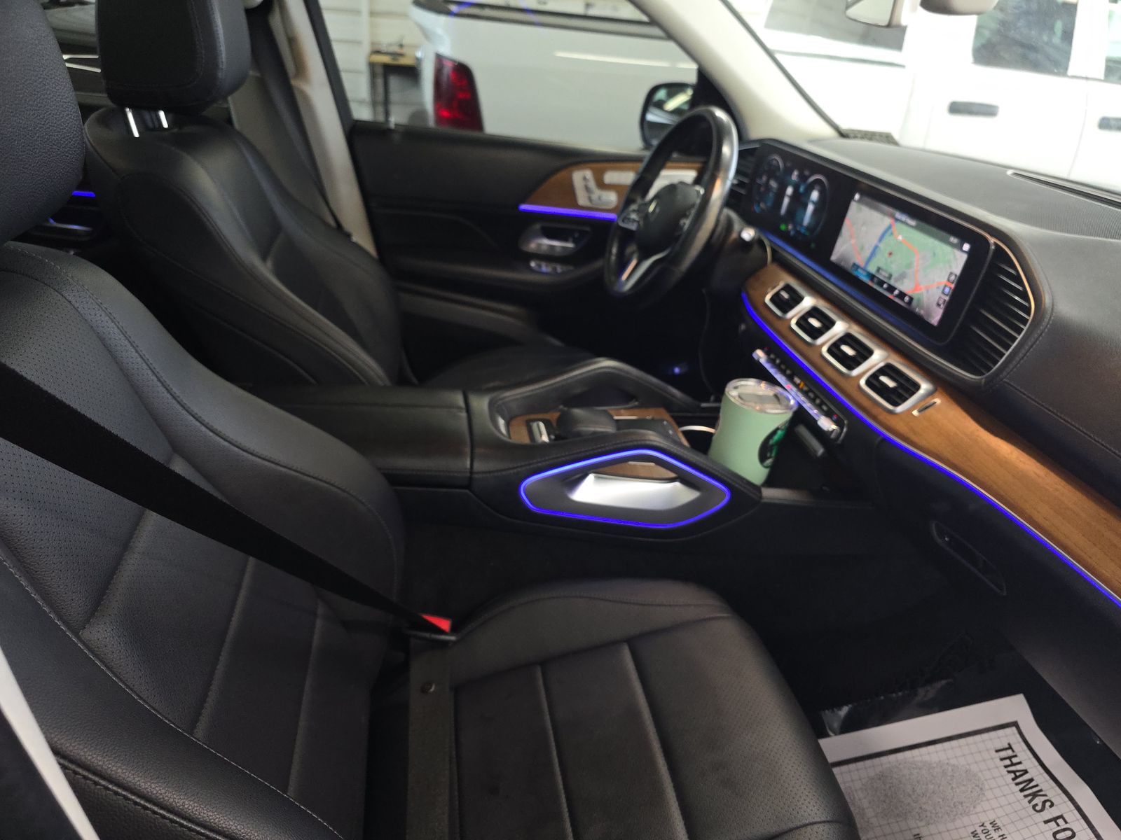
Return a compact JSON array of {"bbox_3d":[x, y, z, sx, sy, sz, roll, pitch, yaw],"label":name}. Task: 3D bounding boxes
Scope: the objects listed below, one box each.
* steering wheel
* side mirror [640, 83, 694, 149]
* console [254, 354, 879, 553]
[{"bbox_3d":[0.203,-0.372,1.336,0.105,0.375,0.378,20,24,-21],"label":"steering wheel"},{"bbox_3d":[0.315,-0.756,1.888,0.140,0.180,0.240,-6,31,-22],"label":"side mirror"},{"bbox_3d":[-0.016,0.051,1.159,0.920,0.215,0.300,0,29,-12],"label":"console"}]

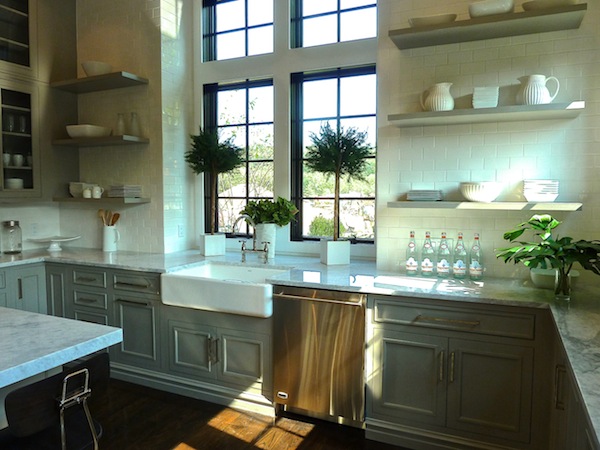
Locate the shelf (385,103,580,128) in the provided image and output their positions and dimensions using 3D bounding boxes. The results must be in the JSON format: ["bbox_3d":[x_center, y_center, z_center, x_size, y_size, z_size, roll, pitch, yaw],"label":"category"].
[{"bbox_3d":[1.118,-0.672,2.697,1.065,0.036,0.308,2,4,24],"label":"shelf"}]

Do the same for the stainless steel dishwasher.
[{"bbox_3d":[0.222,0.800,2.958,0.610,0.855,0.600,2,5,25],"label":"stainless steel dishwasher"}]

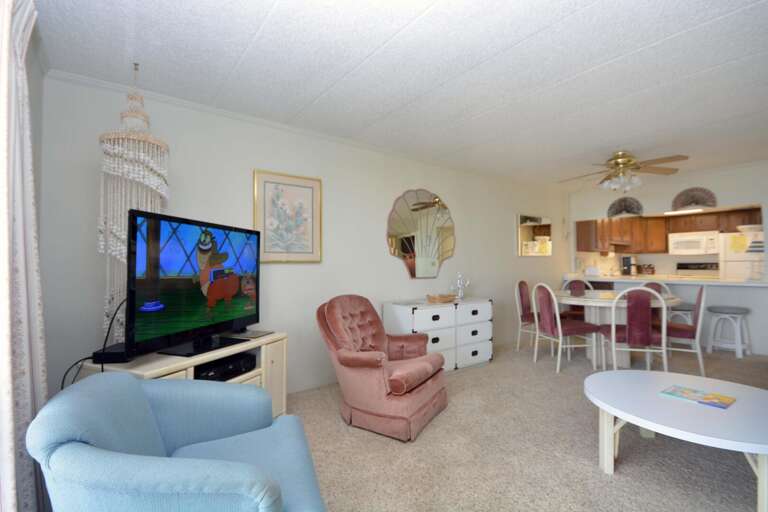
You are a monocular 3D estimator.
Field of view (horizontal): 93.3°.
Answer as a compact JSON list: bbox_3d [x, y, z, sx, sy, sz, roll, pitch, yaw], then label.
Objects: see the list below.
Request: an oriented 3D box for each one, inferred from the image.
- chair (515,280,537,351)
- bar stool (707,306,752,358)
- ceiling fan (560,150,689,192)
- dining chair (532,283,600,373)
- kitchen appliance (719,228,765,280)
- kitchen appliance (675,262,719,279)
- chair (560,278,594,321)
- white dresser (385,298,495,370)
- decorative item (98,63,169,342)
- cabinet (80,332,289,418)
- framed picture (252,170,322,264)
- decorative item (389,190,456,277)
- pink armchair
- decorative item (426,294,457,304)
[{"bbox_3d":[2.103,0.809,4.875,0.440,0.950,0.560,1,0,-44],"label":"chair"},{"bbox_3d":[4.568,1.006,4.793,0.430,0.605,0.430,1,0,-37],"label":"bar stool"},{"bbox_3d":[2.717,-0.965,4.162,1.350,0.450,1.350,1,-1,-37],"label":"ceiling fan"},{"bbox_3d":[2.061,0.804,4.187,0.560,0.956,0.440,1,0,-14],"label":"dining chair"},{"bbox_3d":[6.437,0.468,6.319,0.750,1.720,0.750,1,-1,-37],"label":"kitchen appliance"},{"bbox_3d":[5.661,0.734,6.524,0.680,1.180,0.760,1,0,-37],"label":"kitchen appliance"},{"bbox_3d":[2.663,0.818,5.053,0.460,0.960,0.540,-1,-1,38],"label":"chair"},{"bbox_3d":[0.677,0.898,4.224,1.320,0.740,0.430,1,0,-37],"label":"white dresser"},{"bbox_3d":[-1.587,-0.371,2.298,0.450,1.710,0.450,1,-1,-37],"label":"decorative item"},{"bbox_3d":[-1.239,0.931,2.460,0.542,0.629,1.121,0,-1,24],"label":"cabinet"},{"bbox_3d":[-0.854,-0.344,3.302,0.645,0.820,0.030,1,0,-37],"label":"framed picture"},{"bbox_3d":[0.490,-0.263,4.310,1.100,1.055,0.030,1,0,-37],"label":"decorative item"},{"bbox_3d":[0.010,0.798,2.974,0.860,0.920,0.750,0,0,30],"label":"pink armchair"},{"bbox_3d":[0.688,0.512,4.283,0.340,0.080,0.230,1,-1,-37],"label":"decorative item"}]

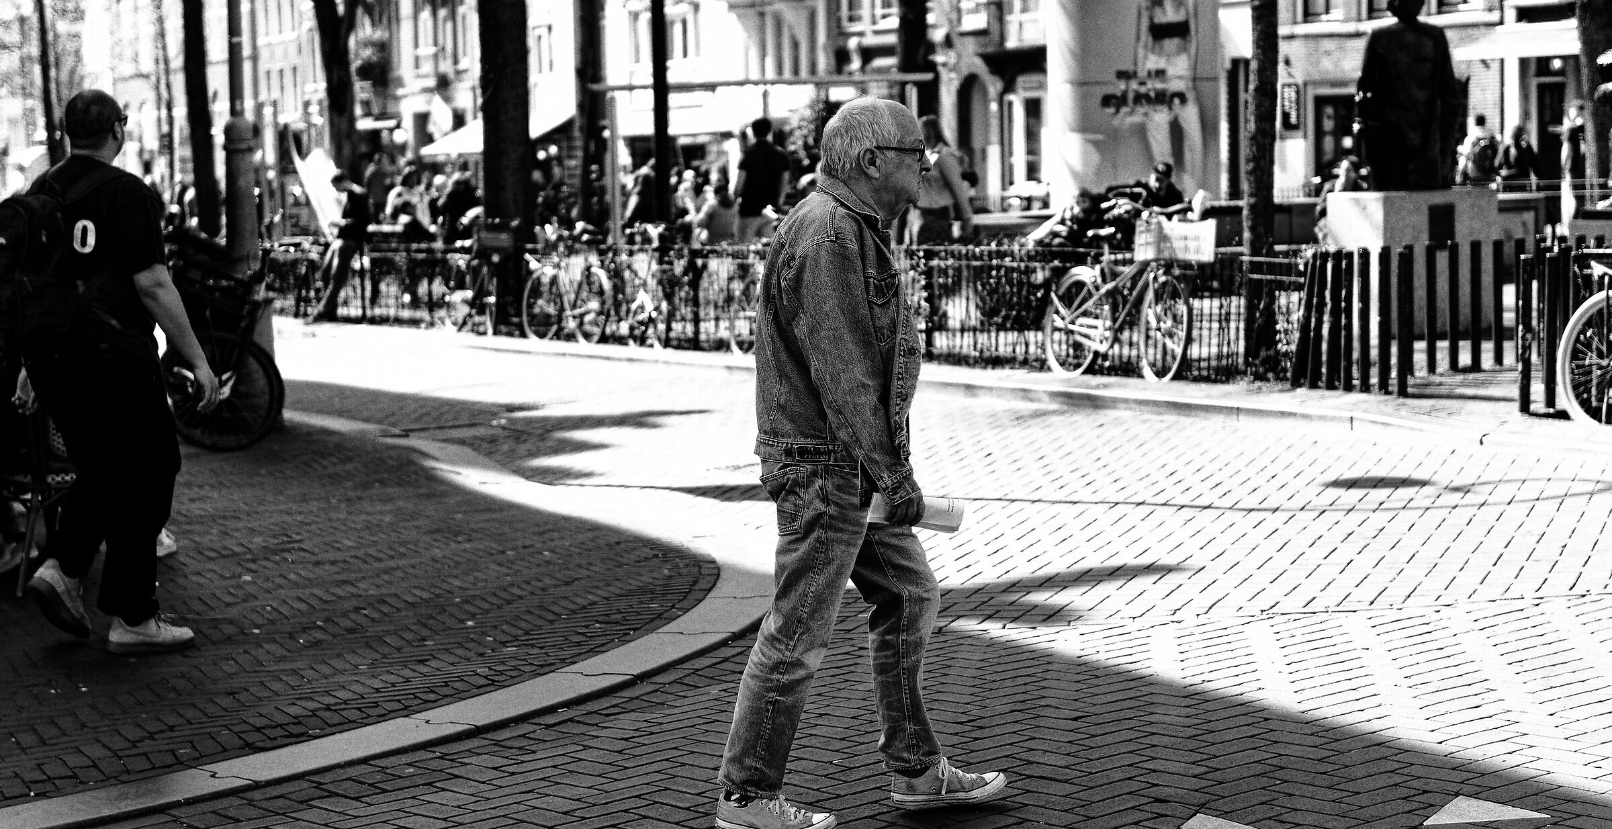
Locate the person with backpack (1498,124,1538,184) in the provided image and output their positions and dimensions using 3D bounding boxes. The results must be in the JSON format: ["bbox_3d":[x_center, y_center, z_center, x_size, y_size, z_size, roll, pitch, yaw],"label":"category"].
[{"bbox_3d":[9.166,-2.900,35.910,0.400,1.650,0.480,4,8,45],"label":"person with backpack"}]

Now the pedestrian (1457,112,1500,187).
[{"bbox_3d":[9.616,-3.424,40.000,0.550,1.740,0.420,-2,5,-12],"label":"pedestrian"}]

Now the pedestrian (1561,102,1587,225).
[{"bbox_3d":[9.490,-2.984,34.500,0.420,1.700,0.480,-4,6,-25],"label":"pedestrian"}]

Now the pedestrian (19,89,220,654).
[{"bbox_3d":[-2.216,-0.138,9.000,0.560,1.780,0.540,-5,6,-34],"label":"pedestrian"}]

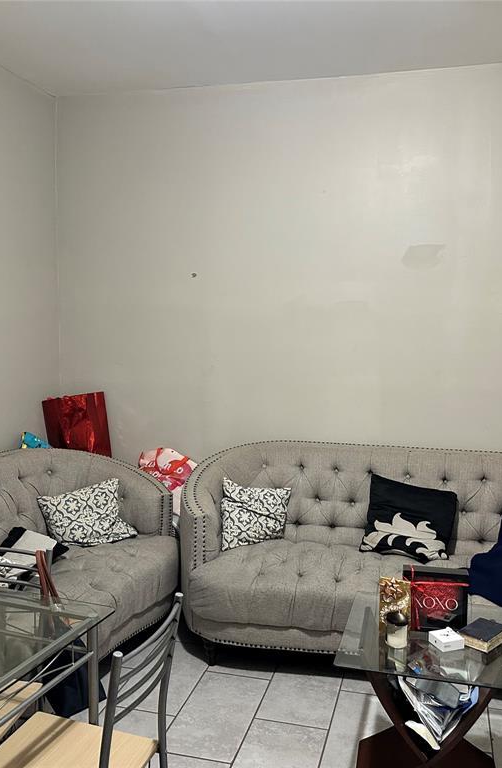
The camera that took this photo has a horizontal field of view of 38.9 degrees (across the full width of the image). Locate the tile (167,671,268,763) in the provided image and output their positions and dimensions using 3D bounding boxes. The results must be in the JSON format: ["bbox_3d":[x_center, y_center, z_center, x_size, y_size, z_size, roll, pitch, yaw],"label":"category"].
[{"bbox_3d":[-0.135,1.336,2.896,0.305,0.010,0.607,2,6,15],"label":"tile"}]

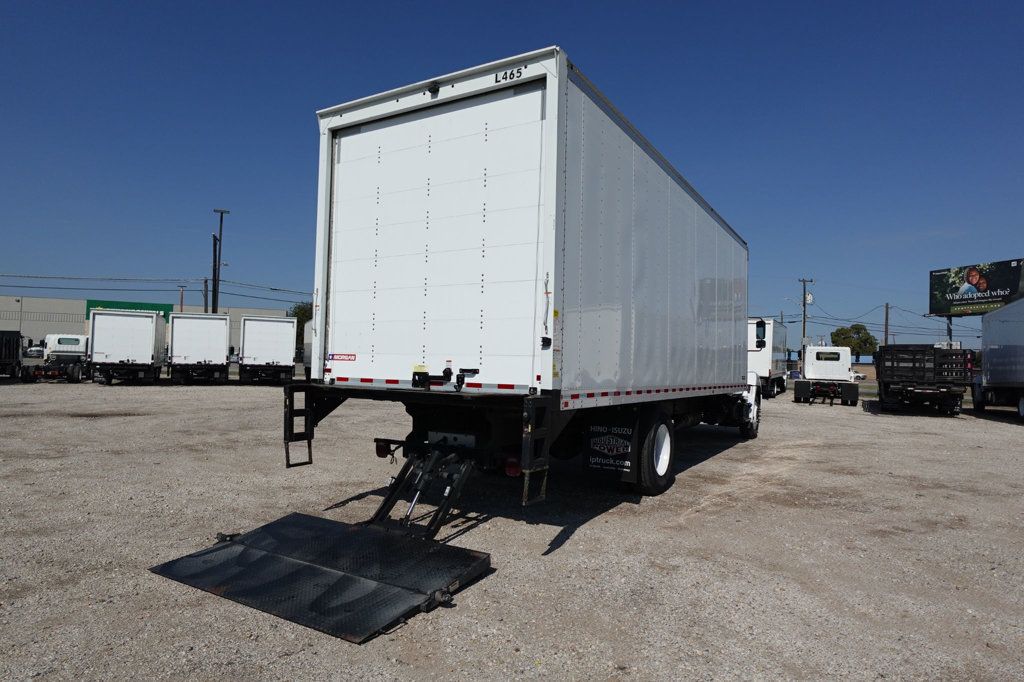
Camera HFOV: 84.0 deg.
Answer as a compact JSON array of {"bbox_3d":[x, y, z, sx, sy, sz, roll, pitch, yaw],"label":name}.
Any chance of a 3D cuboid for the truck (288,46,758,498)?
[{"bbox_3d":[1.817,-0.065,9.032,2.580,3.880,10.400,0,-2,33],"label":"truck"}]

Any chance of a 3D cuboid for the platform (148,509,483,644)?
[{"bbox_3d":[-1.363,1.573,4.105,2.080,0.140,1.300,0,-2,33],"label":"platform"}]

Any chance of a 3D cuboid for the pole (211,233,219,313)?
[{"bbox_3d":[-21.688,-2.846,41.500,0.400,9.851,0.400,1,-1,0],"label":"pole"}]

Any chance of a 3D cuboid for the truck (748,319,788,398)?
[{"bbox_3d":[11.318,0.906,26.629,2.460,3.250,8.400,0,-2,30],"label":"truck"}]

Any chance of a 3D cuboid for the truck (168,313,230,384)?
[{"bbox_3d":[-15.716,0.378,28.985,2.450,3.100,7.000,2,-1,-27],"label":"truck"}]

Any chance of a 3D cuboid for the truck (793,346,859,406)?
[{"bbox_3d":[13.841,1.404,24.939,2.250,2.300,7.200,0,-2,30],"label":"truck"}]

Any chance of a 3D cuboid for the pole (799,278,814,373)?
[{"bbox_3d":[32.052,-1.363,62.000,1.600,10.902,0.500,1,-1,0],"label":"pole"}]

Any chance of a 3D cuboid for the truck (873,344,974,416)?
[{"bbox_3d":[15.512,1.347,22.066,2.450,2.450,7.800,0,-2,30],"label":"truck"}]

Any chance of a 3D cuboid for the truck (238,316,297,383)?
[{"bbox_3d":[-13.236,0.439,30.621,2.450,3.050,7.000,2,-1,-26],"label":"truck"}]

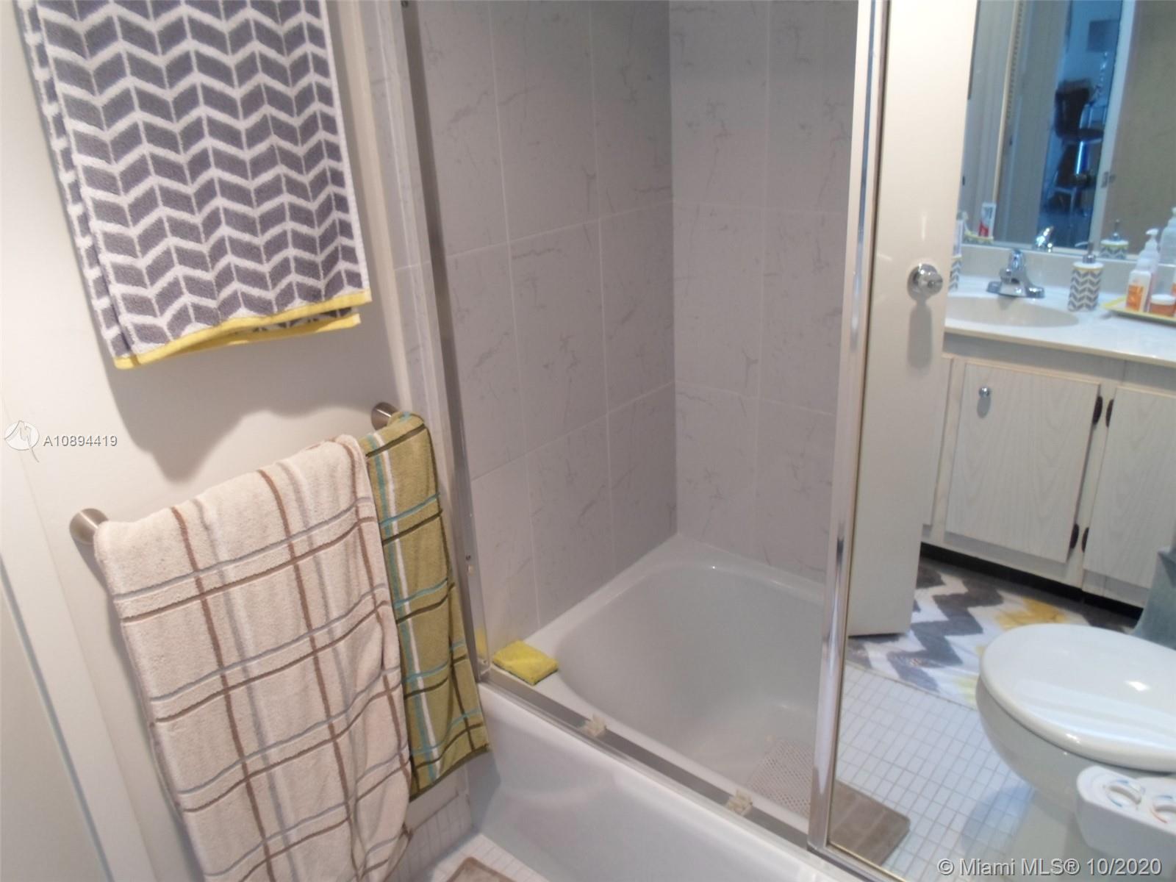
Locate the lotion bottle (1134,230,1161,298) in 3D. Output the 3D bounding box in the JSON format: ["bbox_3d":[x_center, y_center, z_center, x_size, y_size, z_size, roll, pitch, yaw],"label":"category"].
[{"bbox_3d":[1.485,-0.456,2.263,0.058,0.207,0.054,-12,25,-19],"label":"lotion bottle"}]

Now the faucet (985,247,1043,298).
[{"bbox_3d":[1.252,-0.490,2.488,0.160,0.133,0.145,16,30,37],"label":"faucet"}]

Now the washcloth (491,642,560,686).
[{"bbox_3d":[-0.122,0.438,1.681,0.118,0.017,0.070,16,30,38],"label":"washcloth"}]

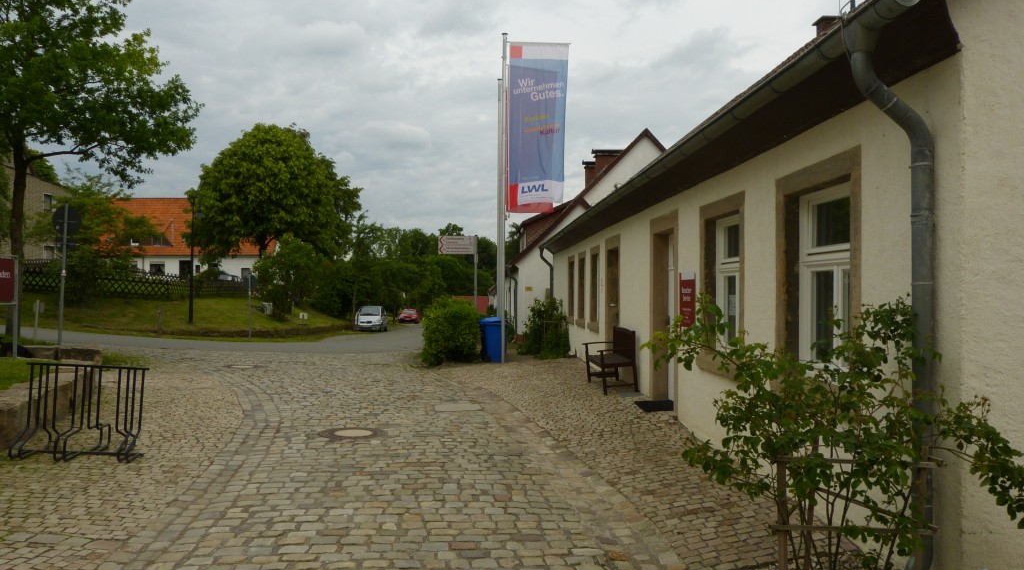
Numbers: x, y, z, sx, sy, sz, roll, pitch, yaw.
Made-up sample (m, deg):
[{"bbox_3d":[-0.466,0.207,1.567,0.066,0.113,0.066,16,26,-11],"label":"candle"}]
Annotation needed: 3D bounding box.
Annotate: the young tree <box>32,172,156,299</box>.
[{"bbox_3d":[-15.846,-1.874,28.000,4.600,4.850,4.300,0,0,-30],"label":"young tree"}]

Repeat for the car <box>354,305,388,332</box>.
[{"bbox_3d":[-9.422,2.208,50.152,1.780,1.660,4.300,0,0,-3],"label":"car"}]

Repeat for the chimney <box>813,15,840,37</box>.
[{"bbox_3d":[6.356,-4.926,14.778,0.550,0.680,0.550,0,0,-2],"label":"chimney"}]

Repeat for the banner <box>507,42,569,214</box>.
[{"bbox_3d":[0.557,-3.343,15.550,1.270,3.500,0.140,0,-1,-3],"label":"banner"}]

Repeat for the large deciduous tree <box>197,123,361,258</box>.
[{"bbox_3d":[-14.525,-4.821,46.000,10.000,10.400,9.600,0,-1,0],"label":"large deciduous tree"}]

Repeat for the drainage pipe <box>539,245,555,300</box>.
[{"bbox_3d":[0.961,0.261,20.300,0.420,2.650,0.120,0,-1,-4],"label":"drainage pipe"}]

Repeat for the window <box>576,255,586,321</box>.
[{"bbox_3d":[1.684,0.083,17.080,0.200,1.460,1.250,0,0,-2],"label":"window"}]

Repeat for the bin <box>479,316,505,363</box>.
[{"bbox_3d":[-0.374,1.186,15.800,0.600,0.970,0.520,0,-1,7],"label":"bin"}]

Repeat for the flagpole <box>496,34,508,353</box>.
[{"bbox_3d":[-0.170,-1.813,15.500,0.120,6.900,0.120,0,-1,-4],"label":"flagpole"}]

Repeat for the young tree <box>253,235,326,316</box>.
[{"bbox_3d":[-10.012,-0.427,33.200,3.300,3.700,3.200,0,0,-17],"label":"young tree"}]

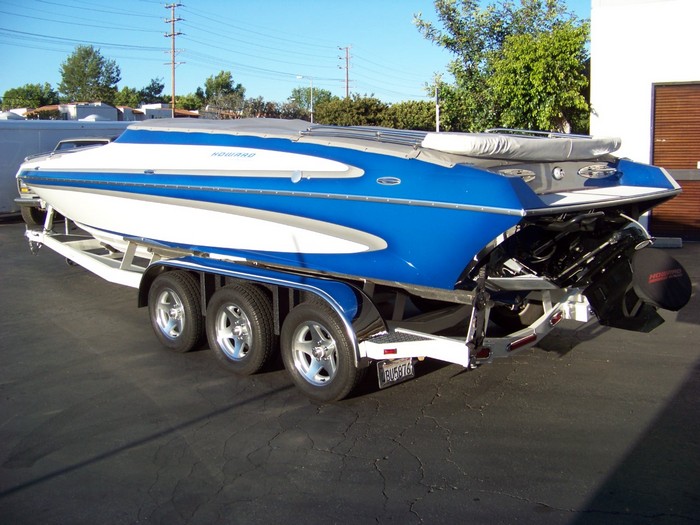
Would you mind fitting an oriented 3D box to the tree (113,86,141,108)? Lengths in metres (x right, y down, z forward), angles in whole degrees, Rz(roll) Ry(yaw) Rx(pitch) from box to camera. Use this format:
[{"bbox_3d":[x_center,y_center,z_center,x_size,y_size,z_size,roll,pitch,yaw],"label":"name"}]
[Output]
[{"bbox_3d":[-20.899,-12.930,68.777,3.200,7.117,3.200,-3,10,-16],"label":"tree"}]

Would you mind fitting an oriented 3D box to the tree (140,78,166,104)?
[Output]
[{"bbox_3d":[-19.642,-14.338,73.616,3.300,8.308,3.300,-3,10,-14],"label":"tree"}]

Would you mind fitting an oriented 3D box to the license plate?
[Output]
[{"bbox_3d":[0.289,0.662,4.430,0.015,0.160,0.310,-1,6,44],"label":"license plate"}]

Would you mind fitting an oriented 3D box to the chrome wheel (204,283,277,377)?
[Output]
[{"bbox_3d":[-0.756,0.482,5.274,0.650,0.650,0.210,8,12,43],"label":"chrome wheel"}]

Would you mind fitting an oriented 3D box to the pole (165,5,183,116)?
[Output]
[{"bbox_3d":[-21.112,-21.724,88.693,2.700,18.849,0.400,4,10,26],"label":"pole"}]

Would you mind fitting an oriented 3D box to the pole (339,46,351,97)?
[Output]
[{"bbox_3d":[-0.576,-28.362,129.166,2.700,19.271,0.400,4,10,26],"label":"pole"}]

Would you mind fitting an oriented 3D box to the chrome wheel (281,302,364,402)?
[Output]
[{"bbox_3d":[-0.157,0.568,4.709,0.650,0.650,0.210,8,12,43],"label":"chrome wheel"}]

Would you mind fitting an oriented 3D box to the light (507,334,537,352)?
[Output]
[{"bbox_3d":[0.985,0.464,4.170,0.034,0.057,0.295,8,13,43],"label":"light"}]

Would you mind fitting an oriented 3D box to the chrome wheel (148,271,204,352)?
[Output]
[{"bbox_3d":[-1.360,0.384,5.842,0.660,0.660,0.227,8,13,43],"label":"chrome wheel"}]

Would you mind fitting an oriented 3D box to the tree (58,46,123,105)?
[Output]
[{"bbox_3d":[-30.411,-18.692,86.126,7.600,13.726,7.600,0,9,0],"label":"tree"}]

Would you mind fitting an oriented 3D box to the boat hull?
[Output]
[{"bbox_3d":[-1.521,-0.708,7.255,8.540,1.438,2.384,8,13,43],"label":"boat hull"}]

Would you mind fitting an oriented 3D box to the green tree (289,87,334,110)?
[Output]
[{"bbox_3d":[-3.875,-14.022,73.697,4.900,7.301,4.900,-1,9,-3],"label":"green tree"}]

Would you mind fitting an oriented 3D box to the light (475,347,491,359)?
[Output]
[{"bbox_3d":[0.778,0.533,4.280,0.035,0.066,0.160,8,4,43],"label":"light"}]

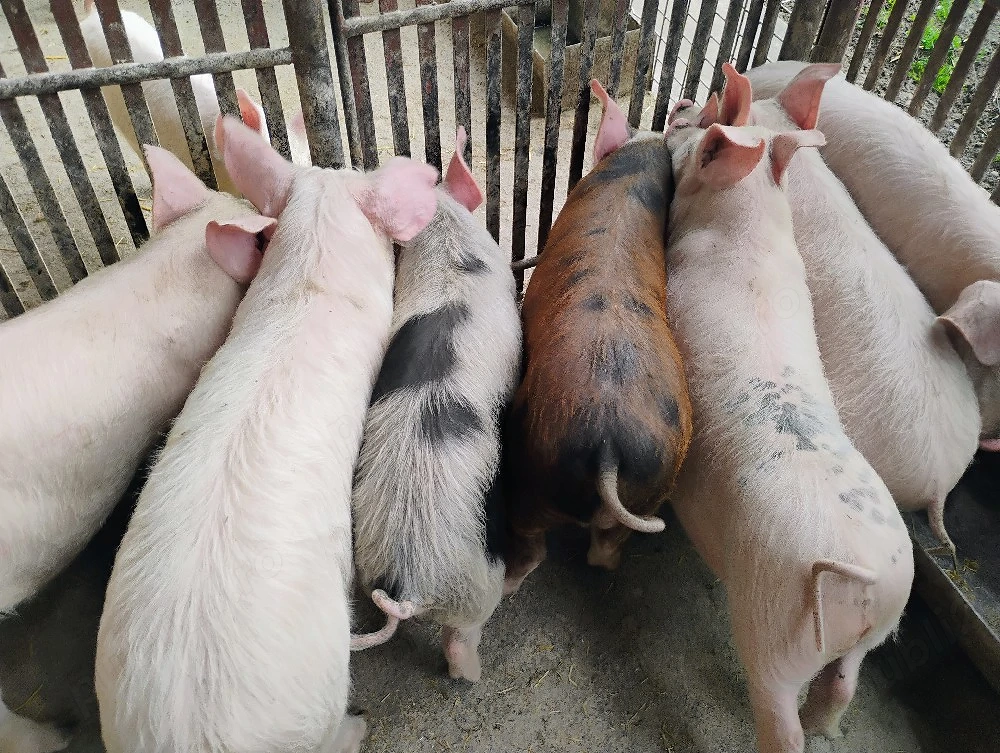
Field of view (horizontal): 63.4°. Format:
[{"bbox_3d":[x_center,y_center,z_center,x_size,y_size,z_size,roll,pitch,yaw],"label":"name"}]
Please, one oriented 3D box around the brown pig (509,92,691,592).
[{"bbox_3d":[0.221,-0.146,1.749,0.310,0.530,1.150,6,43,6],"label":"brown pig"}]

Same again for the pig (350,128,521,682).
[{"bbox_3d":[-0.105,-0.008,1.606,0.300,0.520,1.130,2,43,1],"label":"pig"}]

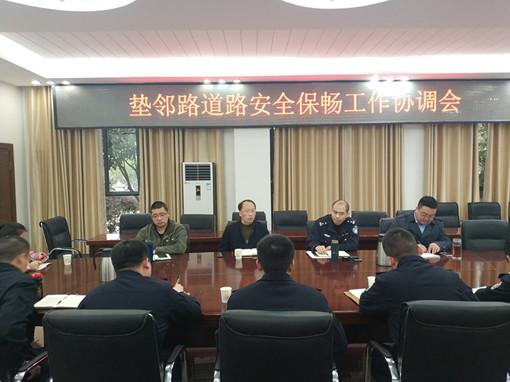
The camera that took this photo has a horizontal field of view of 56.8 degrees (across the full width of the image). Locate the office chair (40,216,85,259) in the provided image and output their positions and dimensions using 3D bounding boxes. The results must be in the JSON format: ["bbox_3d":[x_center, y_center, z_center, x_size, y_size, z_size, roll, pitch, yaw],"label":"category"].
[{"bbox_3d":[-2.120,0.817,5.200,0.600,1.020,0.570,0,3,12],"label":"office chair"}]

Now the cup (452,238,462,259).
[{"bbox_3d":[1.726,0.486,4.015,0.070,0.165,0.070,-1,3,0],"label":"cup"}]

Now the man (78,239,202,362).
[{"bbox_3d":[-0.547,0.830,2.400,0.570,1.240,0.800,0,3,10],"label":"man"}]

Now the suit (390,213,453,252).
[{"bbox_3d":[1.616,0.490,4.634,0.600,0.600,0.460,0,3,9],"label":"suit"}]

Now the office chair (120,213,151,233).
[{"bbox_3d":[-1.463,0.780,5.719,0.570,0.980,0.610,-1,3,-3],"label":"office chair"}]

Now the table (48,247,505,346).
[{"bbox_3d":[0.433,1.004,3.560,4.350,0.760,1.900,-1,3,0],"label":"table"}]

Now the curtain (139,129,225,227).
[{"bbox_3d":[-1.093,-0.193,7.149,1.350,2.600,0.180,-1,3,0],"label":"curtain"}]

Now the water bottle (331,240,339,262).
[{"bbox_3d":[0.673,0.507,3.994,0.067,0.185,0.067,-1,3,0],"label":"water bottle"}]

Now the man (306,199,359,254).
[{"bbox_3d":[0.769,0.698,4.695,0.560,1.250,0.750,0,3,11],"label":"man"}]

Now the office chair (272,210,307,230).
[{"bbox_3d":[0.466,0.750,5.769,0.570,0.980,0.610,-1,3,0],"label":"office chair"}]

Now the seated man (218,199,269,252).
[{"bbox_3d":[-0.111,0.699,4.550,0.520,1.240,0.760,-1,3,-3],"label":"seated man"}]

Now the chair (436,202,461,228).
[{"bbox_3d":[2.561,0.688,6.169,0.570,1.000,0.610,-1,3,0],"label":"chair"}]

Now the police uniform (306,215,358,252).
[{"bbox_3d":[0.766,0.500,4.654,0.550,0.600,0.460,0,3,11],"label":"police uniform"}]

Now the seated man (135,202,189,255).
[{"bbox_3d":[-0.887,0.712,4.520,0.530,1.240,0.760,0,3,8],"label":"seated man"}]

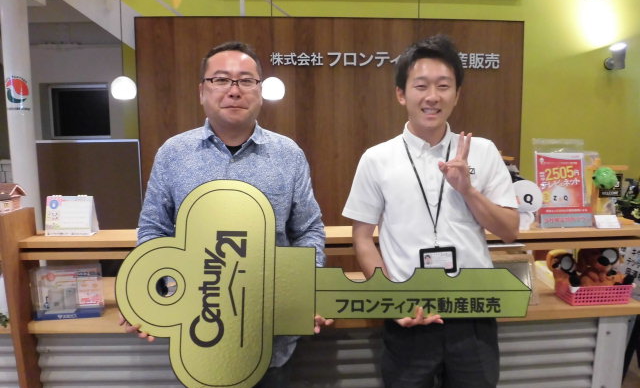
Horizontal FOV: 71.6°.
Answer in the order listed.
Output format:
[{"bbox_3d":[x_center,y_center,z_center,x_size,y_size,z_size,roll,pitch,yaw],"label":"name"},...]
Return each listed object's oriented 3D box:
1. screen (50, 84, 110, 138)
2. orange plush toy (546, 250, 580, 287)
[{"bbox_3d":[-2.488,-0.855,4.600,0.630,0.550,0.070,0,4,-5],"label":"screen"},{"bbox_3d":[1.026,0.322,1.870,0.135,0.160,0.120,1,5,11],"label":"orange plush toy"}]

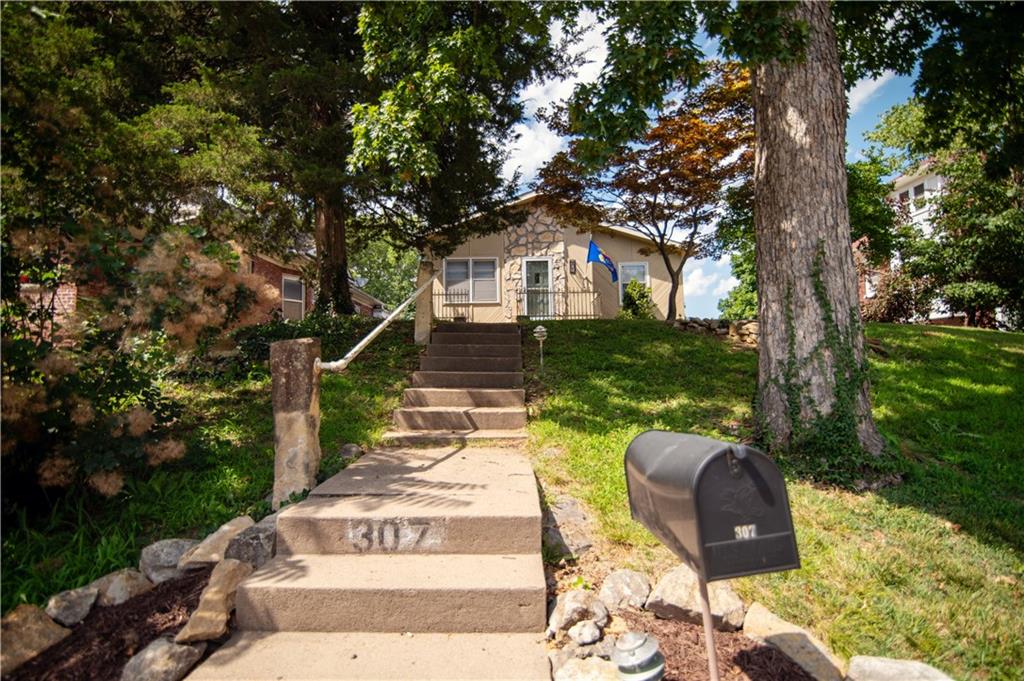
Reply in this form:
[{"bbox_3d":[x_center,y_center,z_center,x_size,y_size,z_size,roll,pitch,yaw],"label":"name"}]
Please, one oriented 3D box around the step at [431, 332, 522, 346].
[{"bbox_3d":[-0.462,-0.015,6.140,1.170,0.155,0.380,0,-1,0],"label":"step"}]

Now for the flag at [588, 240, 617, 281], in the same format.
[{"bbox_3d":[2.790,-2.460,14.000,1.000,1.350,0.400,0,-1,0],"label":"flag"}]

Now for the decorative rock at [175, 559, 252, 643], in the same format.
[{"bbox_3d":[-1.170,1.030,1.800,0.190,0.210,0.300,0,-1,0],"label":"decorative rock"}]

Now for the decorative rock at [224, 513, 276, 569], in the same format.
[{"bbox_3d":[-1.220,0.925,2.120,0.220,0.200,0.250,0,-2,0],"label":"decorative rock"}]

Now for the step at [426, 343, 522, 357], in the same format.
[{"bbox_3d":[-0.461,0.138,5.760,1.170,0.155,0.380,0,-1,0],"label":"step"}]

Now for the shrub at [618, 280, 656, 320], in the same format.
[{"bbox_3d":[3.700,-1.130,13.400,1.100,1.200,1.050,0,-2,0],"label":"shrub"}]

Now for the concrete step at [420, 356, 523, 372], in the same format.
[{"bbox_3d":[-0.463,0.275,5.380,1.170,0.160,0.380,0,-1,0],"label":"concrete step"}]

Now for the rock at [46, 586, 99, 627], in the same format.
[{"bbox_3d":[-1.840,1.105,1.900,0.180,0.130,0.140,1,-2,-22],"label":"rock"}]

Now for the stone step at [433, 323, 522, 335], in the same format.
[{"bbox_3d":[-0.472,-0.167,6.520,1.170,0.150,0.380,0,-1,0],"label":"stone step"}]

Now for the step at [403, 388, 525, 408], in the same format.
[{"bbox_3d":[-0.479,0.600,4.800,1.220,0.175,0.400,0,-2,0],"label":"step"}]

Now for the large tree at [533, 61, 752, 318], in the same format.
[{"bbox_3d":[2.950,-3.100,9.800,4.500,5.400,4.200,0,-2,0],"label":"large tree"}]

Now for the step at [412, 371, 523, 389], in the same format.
[{"bbox_3d":[-0.483,0.448,5.210,1.220,0.170,0.400,0,-2,0],"label":"step"}]

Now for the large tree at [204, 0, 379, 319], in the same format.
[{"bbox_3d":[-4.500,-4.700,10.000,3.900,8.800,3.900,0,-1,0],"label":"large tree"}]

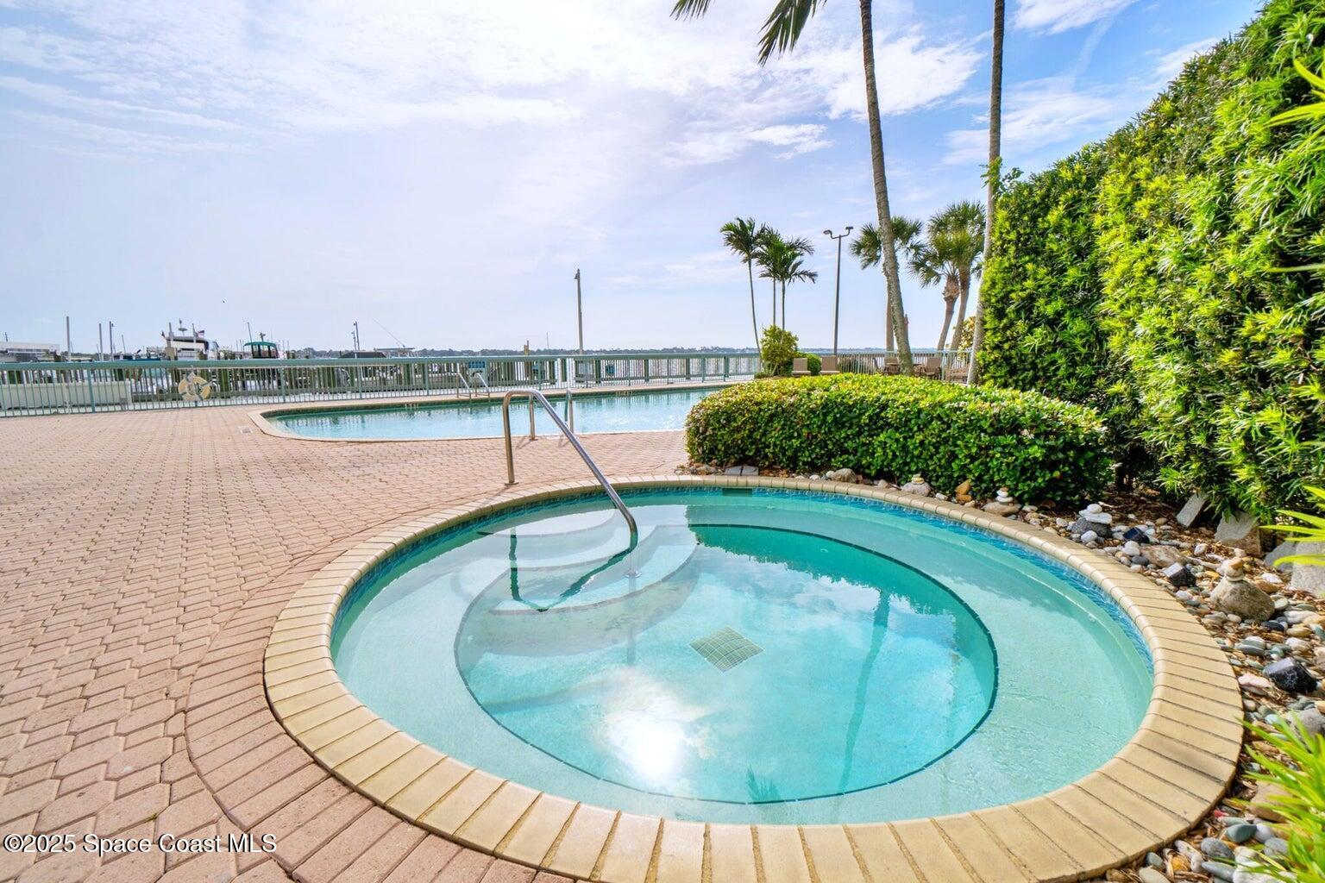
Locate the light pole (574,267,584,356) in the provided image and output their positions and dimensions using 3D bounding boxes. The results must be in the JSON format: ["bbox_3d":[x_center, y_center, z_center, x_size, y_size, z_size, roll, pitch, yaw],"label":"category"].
[{"bbox_3d":[-4.969,-6.935,32.423,0.400,6.100,0.240,-1,9,0],"label":"light pole"}]

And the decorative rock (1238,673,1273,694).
[{"bbox_3d":[2.021,0.826,1.882,0.072,0.053,0.088,-8,12,-40],"label":"decorative rock"}]

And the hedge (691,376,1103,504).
[{"bbox_3d":[2.194,-0.215,5.710,3.420,0.830,1.900,5,11,30],"label":"hedge"}]

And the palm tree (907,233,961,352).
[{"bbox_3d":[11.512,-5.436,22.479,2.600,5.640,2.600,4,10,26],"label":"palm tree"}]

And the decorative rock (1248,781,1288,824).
[{"bbox_3d":[1.506,0.893,1.365,0.080,0.088,0.088,-8,12,-38],"label":"decorative rock"}]

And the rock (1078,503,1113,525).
[{"bbox_3d":[2.783,0.466,3.550,0.170,0.120,0.130,7,12,38],"label":"rock"}]

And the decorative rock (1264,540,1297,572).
[{"bbox_3d":[3.283,0.605,2.920,0.130,0.140,0.150,-8,12,-40],"label":"decorative rock"}]

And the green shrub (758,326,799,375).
[{"bbox_3d":[4.558,-3.476,21.730,1.554,2.134,1.554,1,9,12],"label":"green shrub"}]

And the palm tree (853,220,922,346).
[{"bbox_3d":[9.309,-5.893,22.867,2.797,6.462,2.797,3,10,21],"label":"palm tree"}]

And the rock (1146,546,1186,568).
[{"bbox_3d":[2.701,0.619,2.963,0.165,0.100,0.135,8,13,43],"label":"rock"}]

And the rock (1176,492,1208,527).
[{"bbox_3d":[3.545,0.455,3.700,0.160,0.190,0.160,8,13,44],"label":"rock"}]

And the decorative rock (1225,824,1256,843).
[{"bbox_3d":[1.384,0.938,1.322,0.048,0.034,0.056,-8,12,-39],"label":"decorative rock"}]

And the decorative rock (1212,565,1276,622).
[{"bbox_3d":[2.469,0.644,2.353,0.180,0.245,0.200,-9,12,-41],"label":"decorative rock"}]

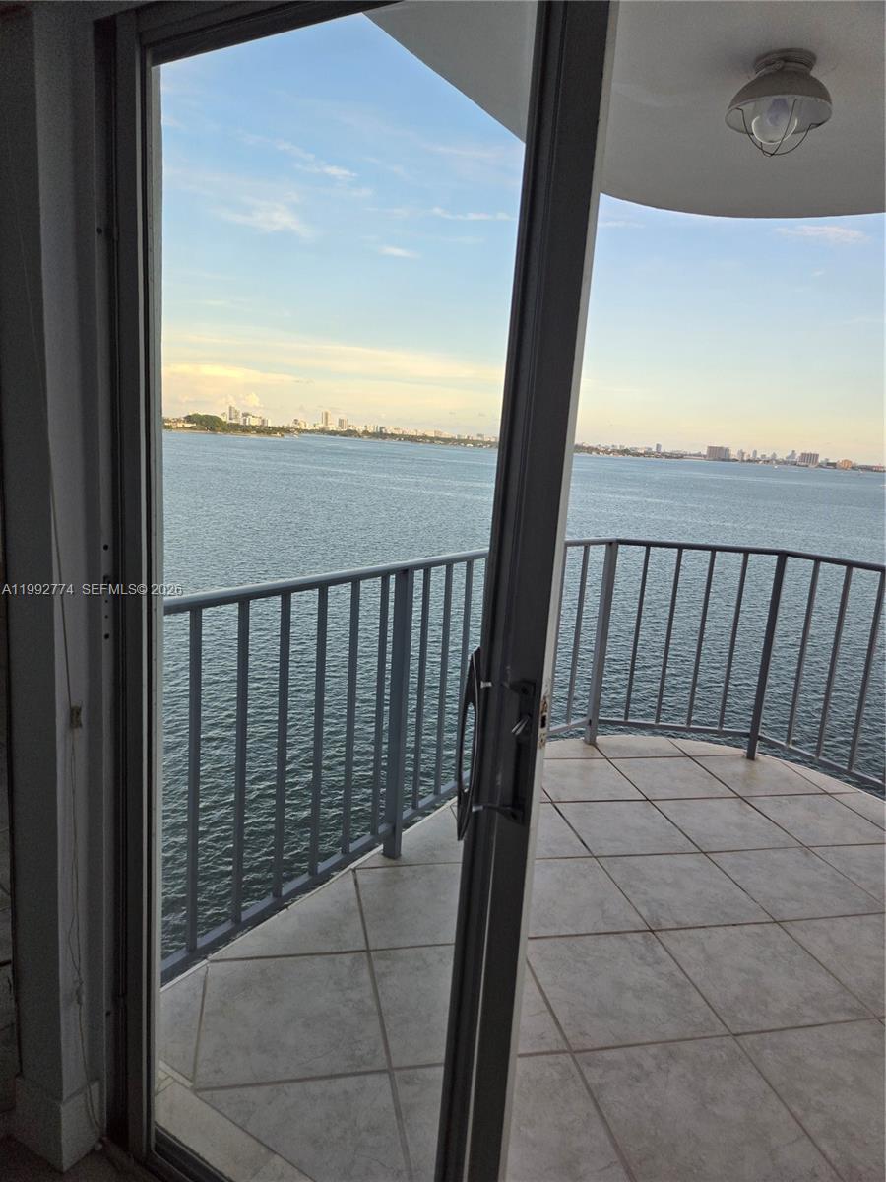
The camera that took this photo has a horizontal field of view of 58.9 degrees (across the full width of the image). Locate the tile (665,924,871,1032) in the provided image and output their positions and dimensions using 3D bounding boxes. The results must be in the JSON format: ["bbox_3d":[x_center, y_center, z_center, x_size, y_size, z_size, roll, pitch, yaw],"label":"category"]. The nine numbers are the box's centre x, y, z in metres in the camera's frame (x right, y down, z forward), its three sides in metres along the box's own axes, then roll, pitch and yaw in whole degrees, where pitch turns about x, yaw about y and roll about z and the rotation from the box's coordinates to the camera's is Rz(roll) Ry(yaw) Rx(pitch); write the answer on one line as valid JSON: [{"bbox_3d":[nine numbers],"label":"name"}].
[{"bbox_3d":[0.942,1.145,2.353,0.450,0.010,0.450,1,11,-13],"label":"tile"}]

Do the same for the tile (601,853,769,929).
[{"bbox_3d":[0.846,1.059,2.790,0.450,0.010,0.450,1,11,-13],"label":"tile"}]

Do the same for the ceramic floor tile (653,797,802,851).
[{"bbox_3d":[1.194,0.986,3.328,0.450,0.010,0.450,1,11,-13],"label":"ceramic floor tile"}]

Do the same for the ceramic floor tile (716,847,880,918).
[{"bbox_3d":[1.290,1.073,2.890,0.450,0.010,0.450,1,11,-13],"label":"ceramic floor tile"}]

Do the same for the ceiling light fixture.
[{"bbox_3d":[0.985,-1.411,2.301,0.288,0.246,0.288,1,11,-13],"label":"ceiling light fixture"}]

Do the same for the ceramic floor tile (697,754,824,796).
[{"bbox_3d":[1.542,0.914,3.866,0.450,0.010,0.450,1,11,-13],"label":"ceramic floor tile"}]

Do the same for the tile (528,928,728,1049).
[{"bbox_3d":[0.498,1.131,2.252,0.450,0.010,0.450,1,11,-13],"label":"tile"}]

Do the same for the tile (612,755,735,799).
[{"bbox_3d":[1.097,0.899,3.765,0.450,0.010,0.450,1,11,-13],"label":"tile"}]

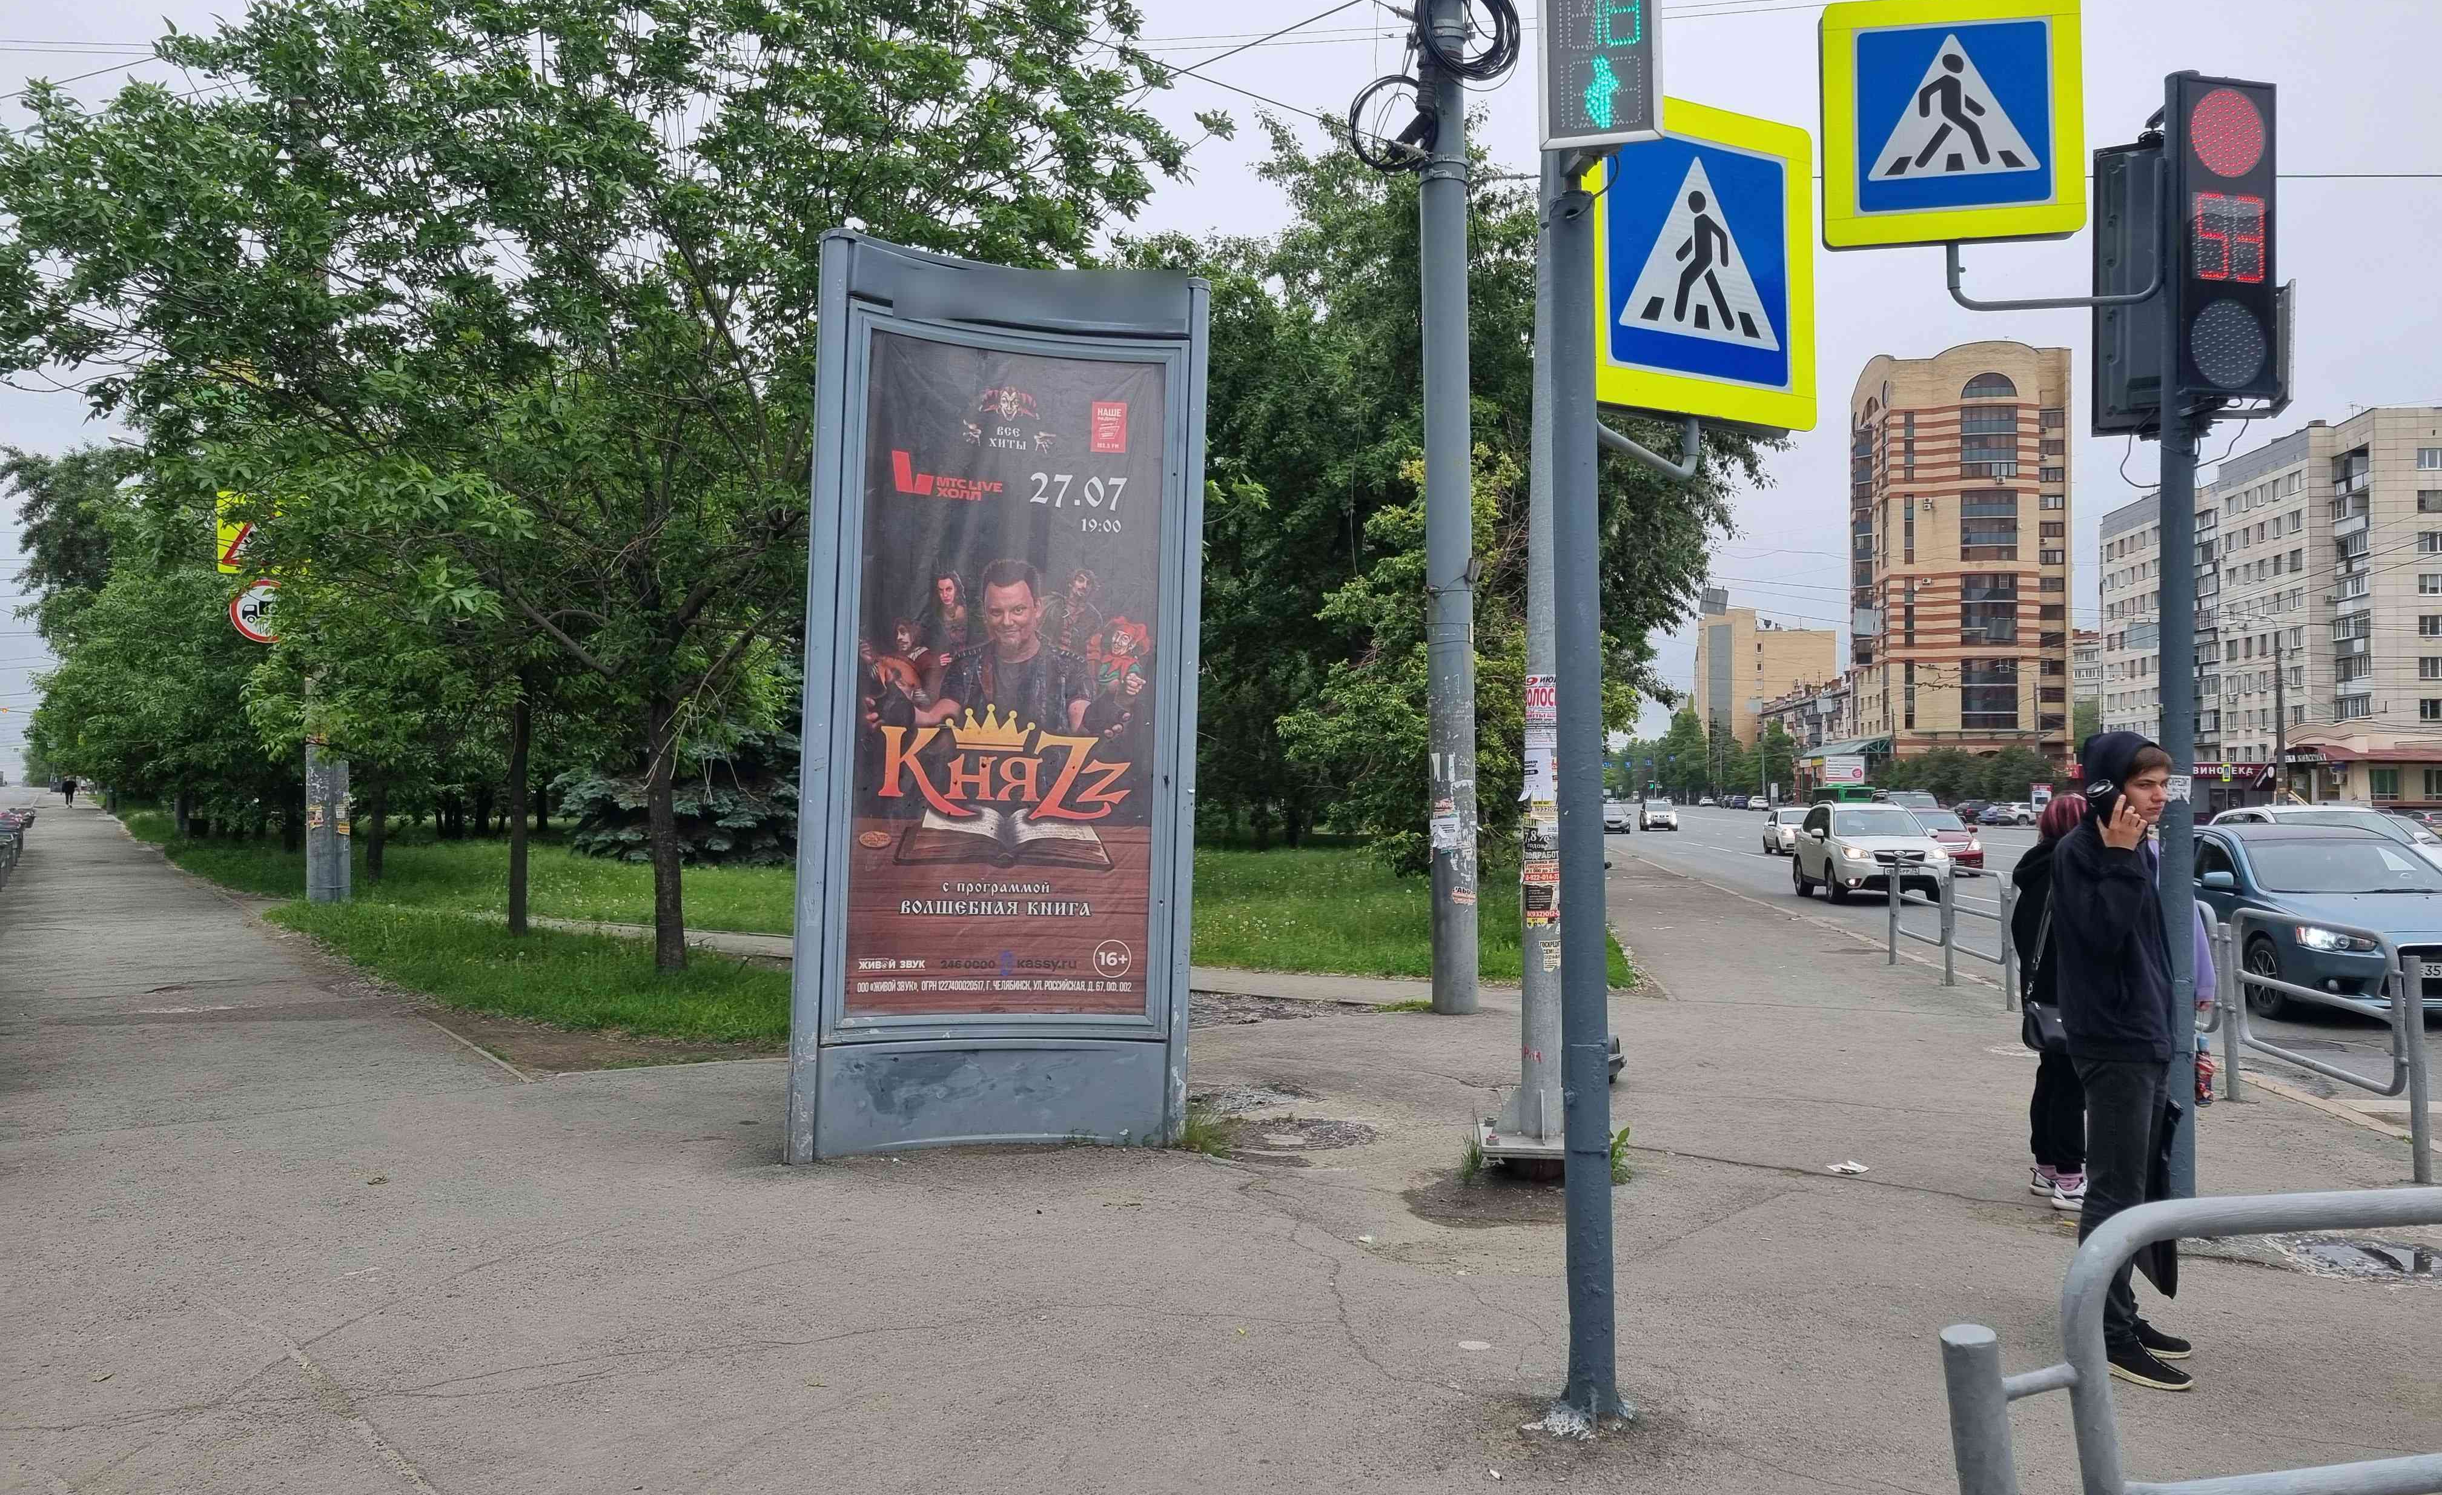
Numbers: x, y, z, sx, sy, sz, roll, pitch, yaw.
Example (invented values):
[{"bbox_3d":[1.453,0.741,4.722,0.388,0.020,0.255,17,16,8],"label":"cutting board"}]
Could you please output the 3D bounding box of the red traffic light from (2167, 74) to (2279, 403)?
[{"bbox_3d":[3.459,-1.767,6.397,0.420,1.100,0.140,1,-1,-16],"label":"red traffic light"}]

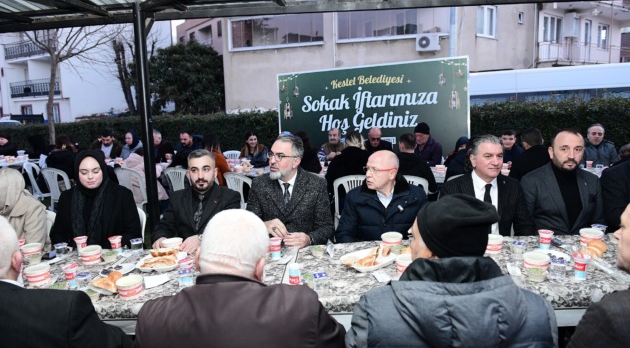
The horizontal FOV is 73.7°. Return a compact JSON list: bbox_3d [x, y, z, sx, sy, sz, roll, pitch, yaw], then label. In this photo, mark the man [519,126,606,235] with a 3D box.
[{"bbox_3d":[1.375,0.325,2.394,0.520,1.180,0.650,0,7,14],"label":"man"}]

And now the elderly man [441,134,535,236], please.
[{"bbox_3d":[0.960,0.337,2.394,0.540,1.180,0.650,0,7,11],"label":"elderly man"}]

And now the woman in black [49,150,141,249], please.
[{"bbox_3d":[-1.277,0.516,2.341,0.550,1.268,0.800,-2,8,-3],"label":"woman in black"}]

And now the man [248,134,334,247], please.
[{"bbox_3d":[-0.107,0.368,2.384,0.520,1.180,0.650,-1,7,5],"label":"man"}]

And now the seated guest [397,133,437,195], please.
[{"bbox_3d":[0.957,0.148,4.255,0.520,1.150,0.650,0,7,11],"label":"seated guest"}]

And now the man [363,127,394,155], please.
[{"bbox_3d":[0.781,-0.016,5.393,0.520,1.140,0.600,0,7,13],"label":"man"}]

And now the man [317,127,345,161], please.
[{"bbox_3d":[0.253,0.011,5.660,0.520,1.258,0.750,0,8,8],"label":"man"}]

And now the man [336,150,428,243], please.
[{"bbox_3d":[0.377,0.492,2.366,0.550,1.222,0.800,0,8,8],"label":"man"}]

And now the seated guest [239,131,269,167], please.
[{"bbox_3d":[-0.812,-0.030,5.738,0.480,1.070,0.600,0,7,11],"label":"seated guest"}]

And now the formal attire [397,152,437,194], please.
[{"bbox_3d":[0.944,0.085,4.197,0.520,0.630,0.450,0,7,11],"label":"formal attire"}]

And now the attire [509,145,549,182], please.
[{"bbox_3d":[2.117,0.029,4.153,0.500,0.649,0.450,-2,8,-2],"label":"attire"}]

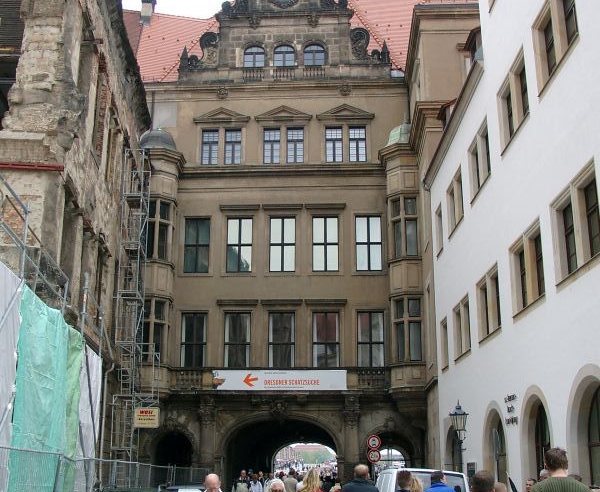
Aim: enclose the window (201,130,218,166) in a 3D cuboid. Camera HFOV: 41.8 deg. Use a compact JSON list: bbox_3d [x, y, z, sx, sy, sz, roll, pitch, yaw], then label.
[{"bbox_3d":[-4.822,-5.248,41.865,0.900,1.930,0.250,-1,-16,4],"label":"window"}]

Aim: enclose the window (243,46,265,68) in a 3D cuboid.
[{"bbox_3d":[-2.525,-10.500,43.704,1.217,1.397,0.200,-1,-16,3],"label":"window"}]

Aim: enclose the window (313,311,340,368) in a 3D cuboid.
[{"bbox_3d":[1.323,4.703,38.723,1.344,2.946,0.200,-1,-16,3],"label":"window"}]

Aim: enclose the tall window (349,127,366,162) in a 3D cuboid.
[{"bbox_3d":[3.026,-5.341,41.351,0.900,1.960,0.250,-1,-16,4],"label":"tall window"}]

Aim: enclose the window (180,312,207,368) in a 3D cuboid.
[{"bbox_3d":[-4.882,4.424,36.006,1.166,2.734,0.200,-1,-17,3],"label":"window"}]

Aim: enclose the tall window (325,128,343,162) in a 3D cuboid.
[{"bbox_3d":[1.667,-4.955,38.453,0.825,1.843,0.200,-1,-17,3],"label":"tall window"}]

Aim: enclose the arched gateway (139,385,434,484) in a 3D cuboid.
[{"bbox_3d":[-0.884,9.532,37.545,13.900,5.550,2.200,-1,-16,4],"label":"arched gateway"}]

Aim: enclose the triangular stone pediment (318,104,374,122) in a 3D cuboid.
[{"bbox_3d":[2.409,-7.014,41.598,3.050,0.950,0.500,-1,-16,4],"label":"triangular stone pediment"}]

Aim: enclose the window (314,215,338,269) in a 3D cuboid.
[{"bbox_3d":[1.203,-0.122,37.044,1.191,2.695,0.200,-1,-17,3],"label":"window"}]

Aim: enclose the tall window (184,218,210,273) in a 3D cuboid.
[{"bbox_3d":[-5.260,-0.040,40.385,1.361,2.994,0.200,-1,-16,3],"label":"tall window"}]

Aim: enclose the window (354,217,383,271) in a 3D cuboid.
[{"bbox_3d":[3.477,-0.178,39.888,1.360,2.850,0.280,-1,-16,4],"label":"window"}]

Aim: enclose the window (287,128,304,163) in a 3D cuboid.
[{"bbox_3d":[-0.225,-5.334,41.655,0.961,2.059,0.200,-1,-16,3],"label":"window"}]

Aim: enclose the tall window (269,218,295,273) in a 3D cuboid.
[{"bbox_3d":[-0.895,-0.104,40.197,1.333,3.007,0.200,-1,-16,3],"label":"tall window"}]

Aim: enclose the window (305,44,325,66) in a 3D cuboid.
[{"bbox_3d":[0.740,-9.764,40.238,1.058,1.177,0.200,-1,-17,3],"label":"window"}]

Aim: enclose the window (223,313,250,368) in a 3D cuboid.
[{"bbox_3d":[-3.080,4.740,38.920,1.294,2.937,0.200,-1,-16,3],"label":"window"}]

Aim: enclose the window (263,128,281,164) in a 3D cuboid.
[{"bbox_3d":[-1.372,-4.917,38.596,0.794,1.843,0.200,-1,-17,3],"label":"window"}]

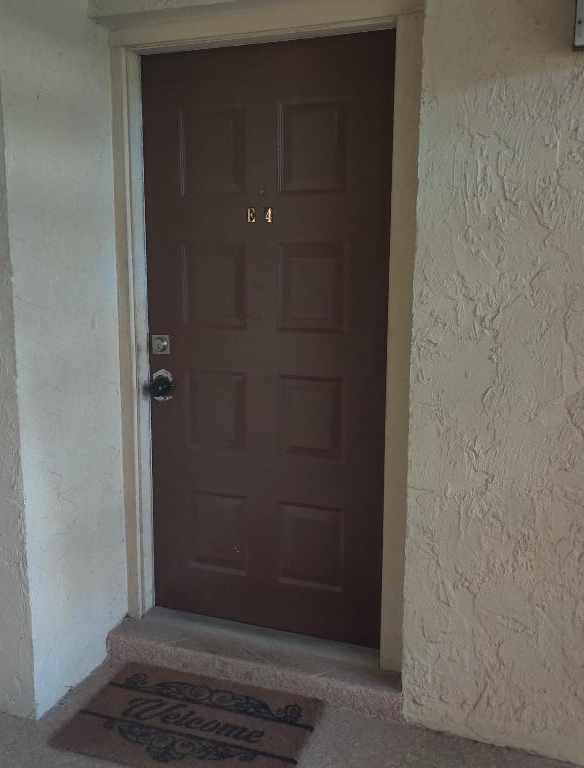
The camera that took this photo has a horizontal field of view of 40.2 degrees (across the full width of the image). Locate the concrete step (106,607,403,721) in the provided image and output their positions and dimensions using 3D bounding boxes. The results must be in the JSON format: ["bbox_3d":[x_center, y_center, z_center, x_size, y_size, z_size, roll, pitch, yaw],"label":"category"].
[{"bbox_3d":[-0.120,0.968,2.796,1.070,0.115,0.242,4,9,21],"label":"concrete step"}]

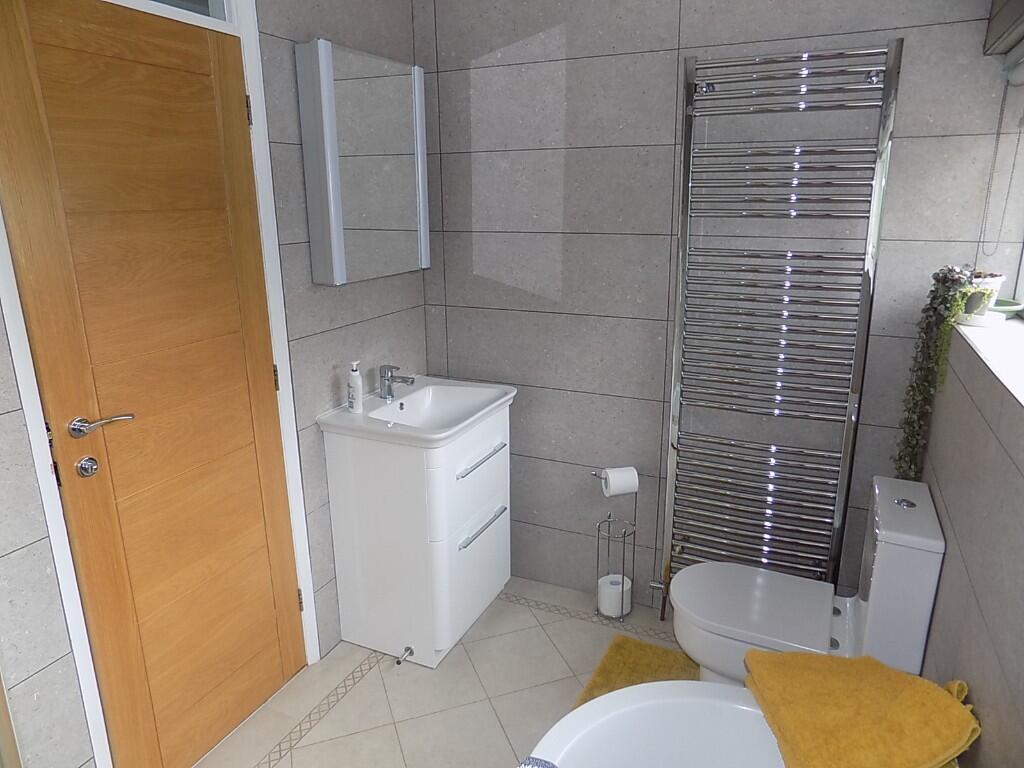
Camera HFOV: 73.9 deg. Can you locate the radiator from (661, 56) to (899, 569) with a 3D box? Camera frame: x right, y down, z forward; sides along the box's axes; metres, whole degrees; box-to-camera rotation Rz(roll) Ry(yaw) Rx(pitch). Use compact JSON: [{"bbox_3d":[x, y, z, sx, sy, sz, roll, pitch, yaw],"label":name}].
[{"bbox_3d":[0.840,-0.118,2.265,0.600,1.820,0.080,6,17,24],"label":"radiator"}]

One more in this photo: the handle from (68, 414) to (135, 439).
[{"bbox_3d":[-0.935,0.093,1.557,0.060,0.052,0.132,6,17,24],"label":"handle"}]

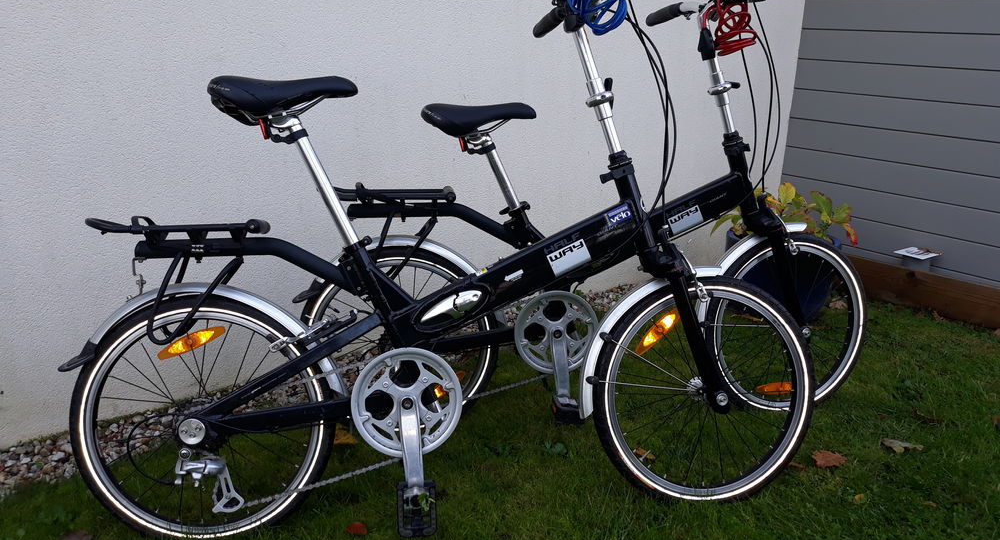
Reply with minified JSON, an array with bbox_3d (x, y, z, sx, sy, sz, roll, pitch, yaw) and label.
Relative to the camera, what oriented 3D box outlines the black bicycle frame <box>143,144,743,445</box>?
[{"bbox_3d":[-0.115,0.041,1.534,1.140,0.535,0.150,-2,4,-7],"label":"black bicycle frame"}]

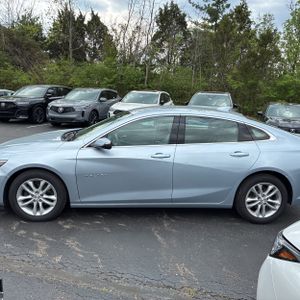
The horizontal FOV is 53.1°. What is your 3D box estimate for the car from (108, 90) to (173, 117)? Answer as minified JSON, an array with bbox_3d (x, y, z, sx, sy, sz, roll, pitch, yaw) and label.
[{"bbox_3d":[-0.250,-1.850,13.600,1.900,1.660,4.700,5,11,13],"label":"car"}]

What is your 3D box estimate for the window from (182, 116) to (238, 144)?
[{"bbox_3d":[0.783,-0.243,3.776,0.690,0.370,0.060,2,-16,-4],"label":"window"}]

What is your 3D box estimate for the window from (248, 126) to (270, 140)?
[{"bbox_3d":[1.377,-0.213,3.808,0.300,0.190,0.050,0,-16,-10],"label":"window"}]

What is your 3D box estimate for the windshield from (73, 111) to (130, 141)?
[{"bbox_3d":[-0.728,-0.407,4.402,0.950,0.140,1.420,-27,12,2],"label":"windshield"}]

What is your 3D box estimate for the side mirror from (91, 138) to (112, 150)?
[{"bbox_3d":[-0.539,-0.078,3.489,0.190,0.150,0.250,2,11,-4],"label":"side mirror"}]

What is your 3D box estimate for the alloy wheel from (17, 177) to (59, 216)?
[{"bbox_3d":[-1.369,0.560,3.713,0.470,0.470,0.180,2,11,-4],"label":"alloy wheel"}]

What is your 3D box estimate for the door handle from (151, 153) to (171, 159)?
[{"bbox_3d":[0.135,0.077,3.622,0.235,0.050,0.050,2,11,-4],"label":"door handle"}]

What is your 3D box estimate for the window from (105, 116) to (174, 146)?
[{"bbox_3d":[-0.140,-0.243,3.713,0.860,0.400,0.060,2,-16,-4],"label":"window"}]

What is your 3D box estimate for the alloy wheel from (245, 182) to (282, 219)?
[{"bbox_3d":[1.451,0.634,3.921,0.470,0.470,0.180,2,11,-4],"label":"alloy wheel"}]

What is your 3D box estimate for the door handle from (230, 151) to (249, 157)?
[{"bbox_3d":[1.103,0.057,3.690,0.235,0.050,0.050,2,11,-4],"label":"door handle"}]

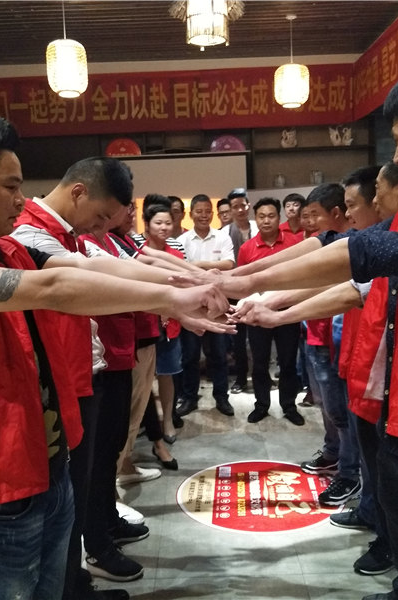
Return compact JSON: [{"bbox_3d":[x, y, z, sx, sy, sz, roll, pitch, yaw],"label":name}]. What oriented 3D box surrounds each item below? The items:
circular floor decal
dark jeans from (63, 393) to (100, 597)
[{"bbox_3d":[0.320,1.019,3.195,0.900,0.010,0.900,-2,7,0],"label":"circular floor decal"},{"bbox_3d":[-0.490,0.642,2.170,0.300,0.900,0.400,-2,7,2],"label":"dark jeans"}]

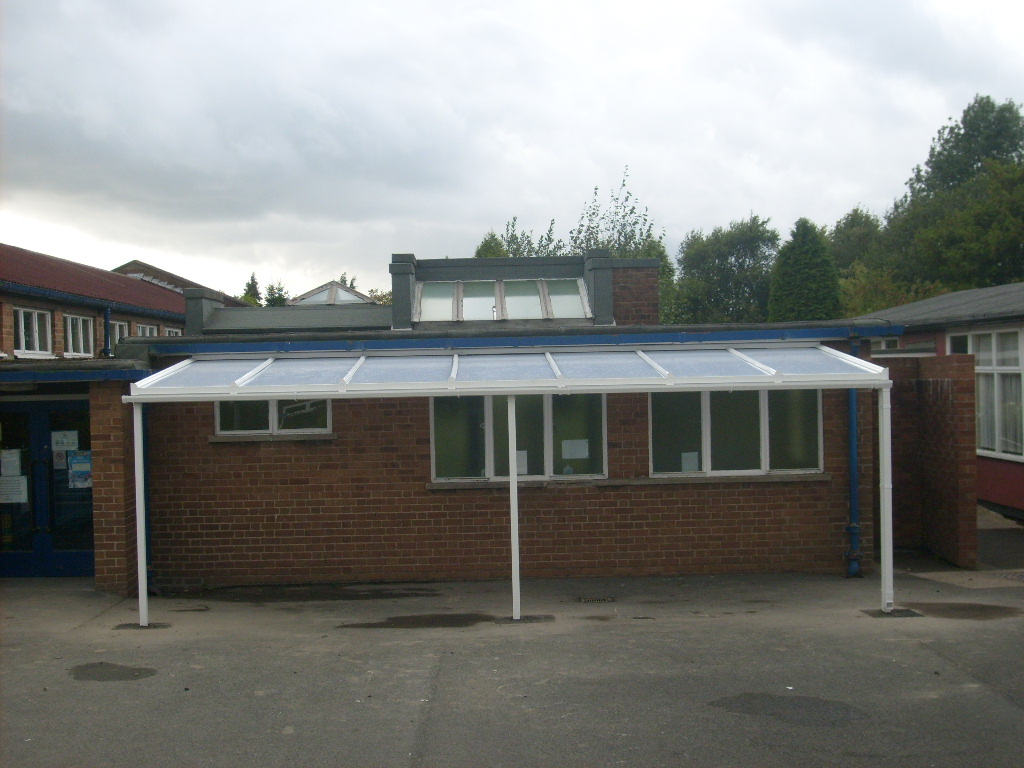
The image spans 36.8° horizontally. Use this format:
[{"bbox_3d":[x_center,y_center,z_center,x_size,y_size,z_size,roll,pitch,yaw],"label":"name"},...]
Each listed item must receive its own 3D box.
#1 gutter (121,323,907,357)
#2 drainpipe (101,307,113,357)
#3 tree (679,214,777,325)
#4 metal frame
[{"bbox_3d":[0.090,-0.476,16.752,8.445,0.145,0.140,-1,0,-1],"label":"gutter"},{"bbox_3d":[-6.556,-0.850,24.900,0.150,0.830,0.130,-1,0,-1],"label":"drainpipe"},{"bbox_3d":[7.005,-1.820,50.000,3.600,7.200,3.500,-1,0,-1],"label":"tree"},{"bbox_3d":[-0.024,0.875,15.492,7.039,2.540,2.930,-1,0,-1],"label":"metal frame"}]

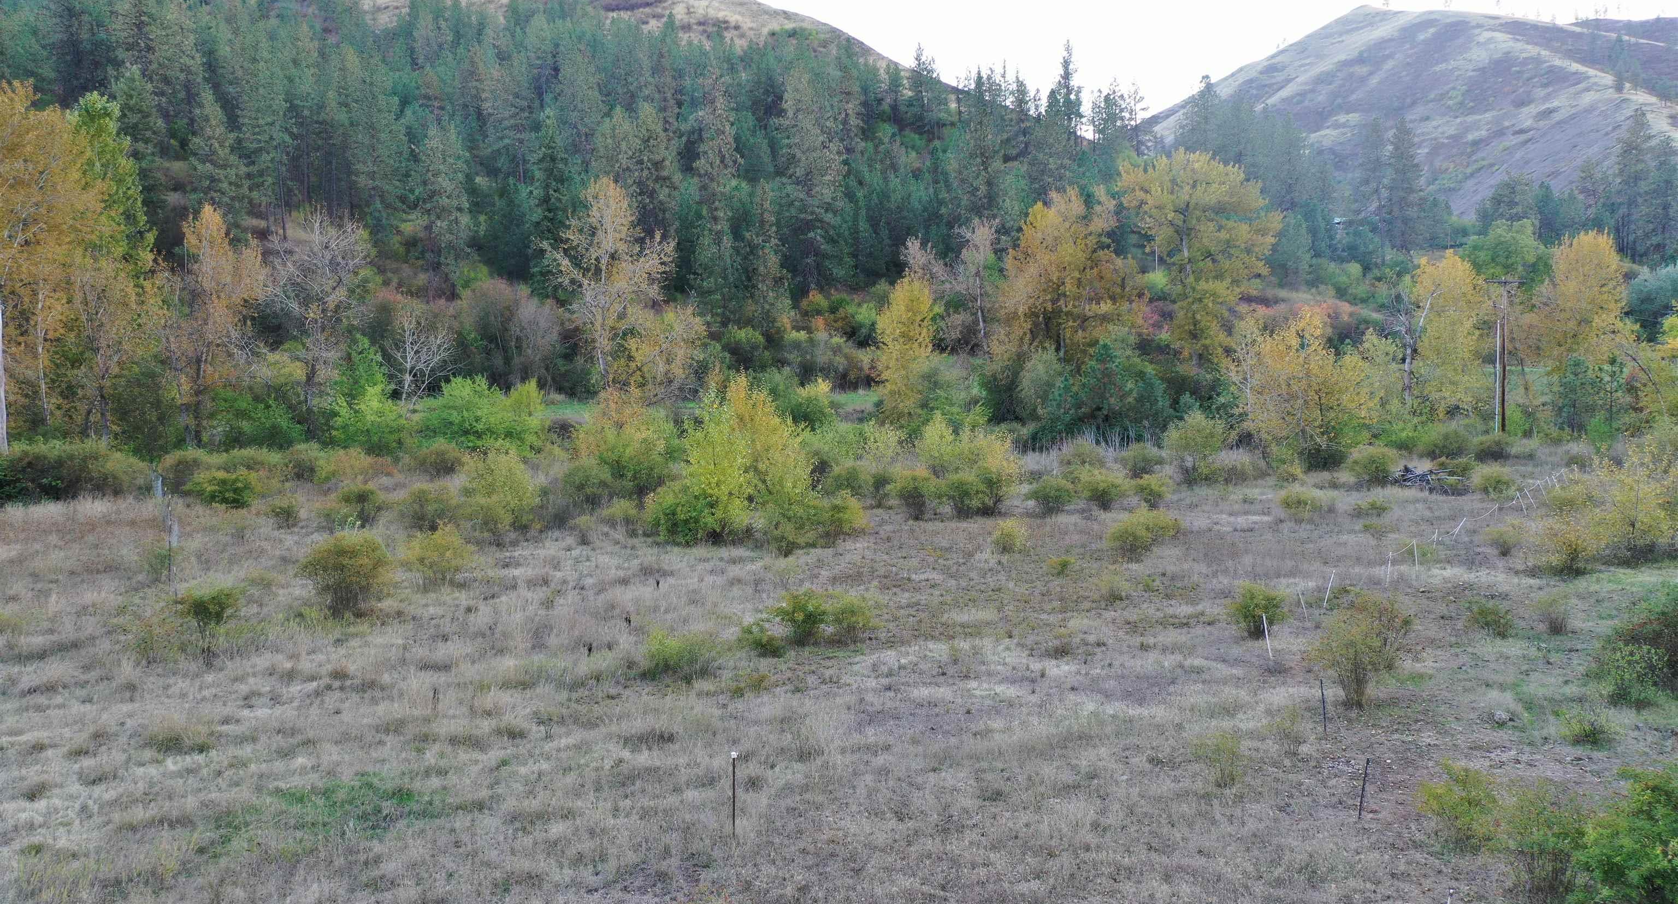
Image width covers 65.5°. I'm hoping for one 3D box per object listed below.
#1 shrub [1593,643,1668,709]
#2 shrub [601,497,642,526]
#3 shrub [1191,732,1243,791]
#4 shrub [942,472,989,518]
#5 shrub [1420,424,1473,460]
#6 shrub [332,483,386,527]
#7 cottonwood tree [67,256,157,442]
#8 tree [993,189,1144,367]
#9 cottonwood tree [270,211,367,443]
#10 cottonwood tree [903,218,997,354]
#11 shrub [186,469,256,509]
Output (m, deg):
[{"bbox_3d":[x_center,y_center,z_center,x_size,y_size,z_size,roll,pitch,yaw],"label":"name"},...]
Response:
[{"bbox_3d":[16.675,4.711,27.500,1.600,1.410,1.440,0,5,0],"label":"shrub"},{"bbox_3d":[-9.002,2.476,54.148,1.740,1.210,1.570,0,7,0],"label":"shrub"},{"bbox_3d":[6.562,5.347,22.600,0.868,1.012,0.824,0,5,0],"label":"shrub"},{"bbox_3d":[5.129,1.739,53.187,1.977,1.887,1.878,0,6,6],"label":"shrub"},{"bbox_3d":[35.935,-0.582,77.264,3.180,2.030,2.860,0,7,0],"label":"shrub"},{"bbox_3d":[-19.727,2.177,53.500,2.200,1.770,2.090,0,5,0],"label":"shrub"},{"bbox_3d":[-48.982,-6.852,88.000,5.920,13.000,5.630,0,5,0],"label":"cottonwood tree"},{"bbox_3d":[18.287,-13.678,104.025,12.020,14.410,11.660,0,8,0],"label":"tree"},{"bbox_3d":[-31.179,-7.571,78.085,6.120,13.520,5.930,0,8,0],"label":"cottonwood tree"},{"bbox_3d":[12.978,-19.246,152.000,10.840,15.710,8.130,0,7,0],"label":"cottonwood tree"},{"bbox_3d":[-26.350,1.599,55.692,3.190,1.550,2.550,0,8,0],"label":"shrub"}]

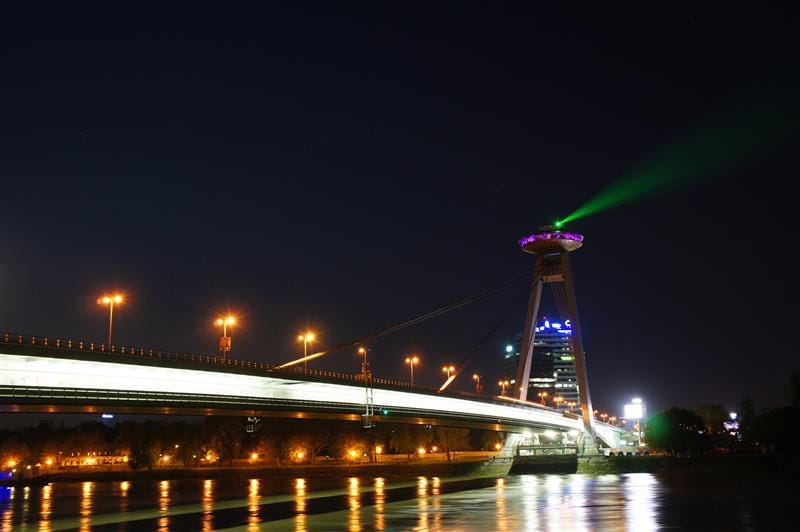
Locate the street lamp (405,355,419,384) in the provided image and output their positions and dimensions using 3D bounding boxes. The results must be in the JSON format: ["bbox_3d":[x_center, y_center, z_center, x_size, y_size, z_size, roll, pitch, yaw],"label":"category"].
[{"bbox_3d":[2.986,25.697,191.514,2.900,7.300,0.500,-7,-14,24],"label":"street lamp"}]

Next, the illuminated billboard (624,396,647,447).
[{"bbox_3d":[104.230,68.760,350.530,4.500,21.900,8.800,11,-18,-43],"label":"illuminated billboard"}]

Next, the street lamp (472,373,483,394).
[{"bbox_3d":[23.202,35.367,235.335,2.800,7.100,0.500,-7,-14,24],"label":"street lamp"}]

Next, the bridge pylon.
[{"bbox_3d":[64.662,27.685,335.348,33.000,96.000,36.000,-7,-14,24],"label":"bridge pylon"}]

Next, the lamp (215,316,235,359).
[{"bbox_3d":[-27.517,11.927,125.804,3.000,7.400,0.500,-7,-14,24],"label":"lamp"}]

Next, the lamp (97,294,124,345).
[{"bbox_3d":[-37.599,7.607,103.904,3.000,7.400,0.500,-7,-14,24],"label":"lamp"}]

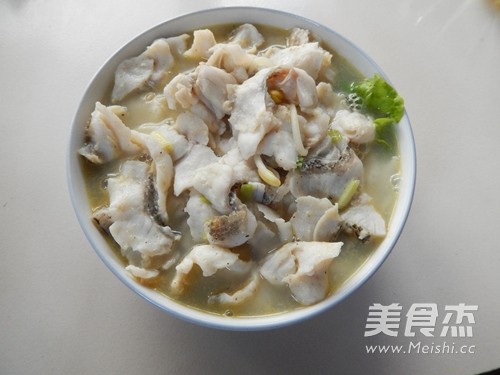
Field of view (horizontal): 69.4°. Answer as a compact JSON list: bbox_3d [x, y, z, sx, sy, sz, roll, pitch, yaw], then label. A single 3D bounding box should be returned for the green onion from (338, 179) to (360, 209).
[{"bbox_3d":[0.061,0.004,0.222,0.006,0.005,0.022,31,73,9],"label":"green onion"}]

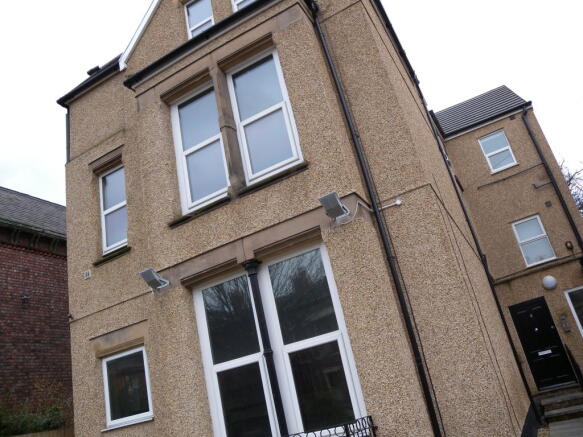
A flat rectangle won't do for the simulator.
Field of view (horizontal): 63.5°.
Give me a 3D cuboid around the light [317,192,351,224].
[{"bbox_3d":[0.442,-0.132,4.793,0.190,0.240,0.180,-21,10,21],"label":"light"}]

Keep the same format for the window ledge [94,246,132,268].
[{"bbox_3d":[-2.639,0.576,7.093,0.757,0.070,0.120,-21,-22,21],"label":"window ledge"}]

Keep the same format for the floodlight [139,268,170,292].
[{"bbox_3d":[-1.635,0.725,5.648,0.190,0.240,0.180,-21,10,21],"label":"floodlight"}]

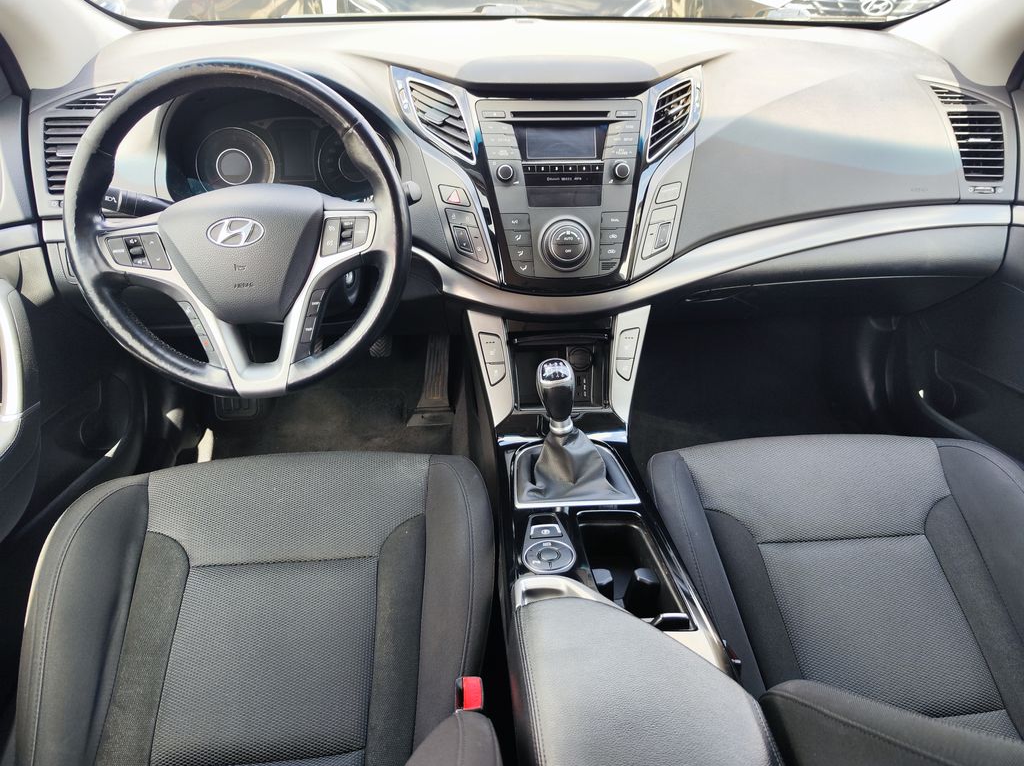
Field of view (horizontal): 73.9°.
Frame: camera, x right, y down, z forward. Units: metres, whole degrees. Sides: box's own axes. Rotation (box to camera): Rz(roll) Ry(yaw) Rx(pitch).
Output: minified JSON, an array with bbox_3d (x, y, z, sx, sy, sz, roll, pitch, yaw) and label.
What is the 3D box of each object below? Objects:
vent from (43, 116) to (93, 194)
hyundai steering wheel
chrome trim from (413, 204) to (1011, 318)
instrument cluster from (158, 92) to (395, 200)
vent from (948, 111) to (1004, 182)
[{"bbox_3d":[-0.605,-0.317,0.955,0.094,0.105,0.030,-2,3,-4],"label":"vent"},{"bbox_3d":[-0.303,-0.170,0.789,0.376,0.376,0.090,-3,13,-6],"label":"hyundai steering wheel"},{"bbox_3d":[0.328,-0.175,0.953,0.919,0.080,0.121,-6,36,-10],"label":"chrome trim"},{"bbox_3d":[-0.325,-0.337,0.968,0.322,0.155,0.100,-2,13,-4],"label":"instrument cluster"},{"bbox_3d":[0.699,-0.354,1.026,0.080,0.100,0.030,-2,-4,-5],"label":"vent"}]

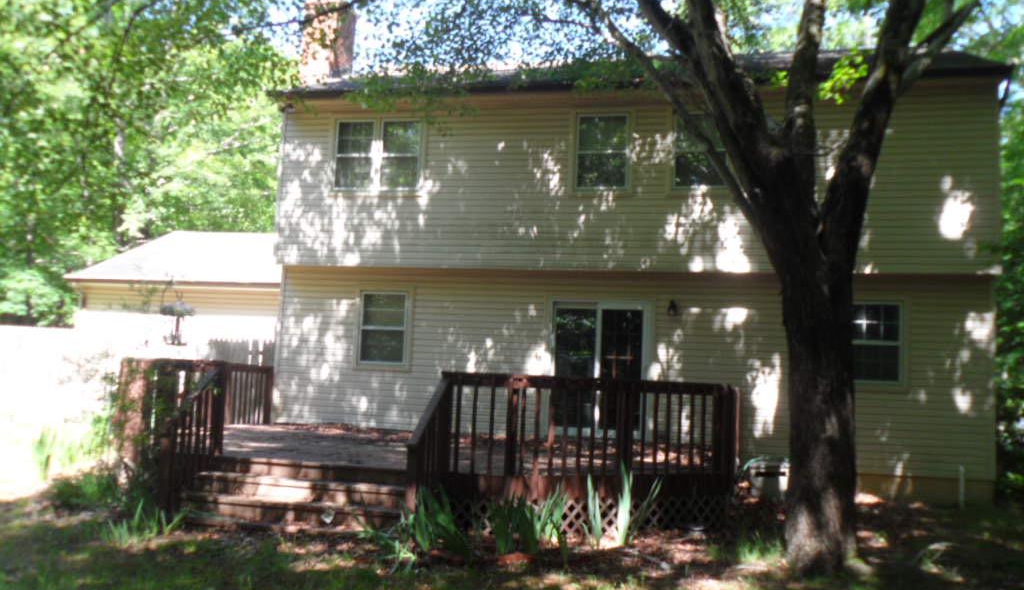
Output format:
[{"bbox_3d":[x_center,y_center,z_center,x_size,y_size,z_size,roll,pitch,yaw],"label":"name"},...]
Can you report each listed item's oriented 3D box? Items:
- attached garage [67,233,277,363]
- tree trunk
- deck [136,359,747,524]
[{"bbox_3d":[-5.476,0.650,22.434,6.750,4.440,7.200,1,-4,13],"label":"attached garage"},{"bbox_3d":[2.710,1.070,8.053,0.640,2.580,0.640,1,-4,13],"label":"tree trunk"},{"bbox_3d":[-0.835,1.713,11.420,7.150,1.520,5.280,1,-4,13],"label":"deck"}]

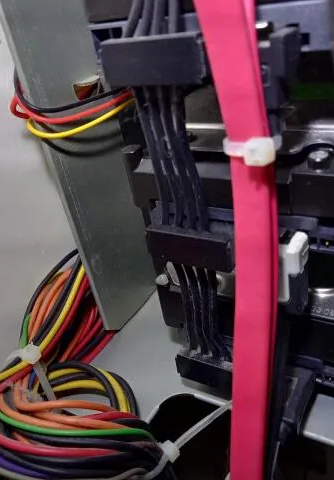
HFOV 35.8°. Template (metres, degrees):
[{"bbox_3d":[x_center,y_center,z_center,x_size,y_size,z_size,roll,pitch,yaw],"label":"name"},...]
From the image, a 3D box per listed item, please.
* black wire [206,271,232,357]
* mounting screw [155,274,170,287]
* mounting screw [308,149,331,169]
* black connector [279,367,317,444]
[{"bbox_3d":[0.014,0.021,0.143,0.003,0.034,0.003,10,39,31],"label":"black wire"},{"bbox_3d":[-0.001,0.012,0.158,0.005,0.002,0.005,9,39,31],"label":"mounting screw"},{"bbox_3d":[0.032,-0.017,0.109,0.005,0.003,0.005,9,39,31],"label":"mounting screw"},{"bbox_3d":[0.031,0.045,0.142,0.013,0.006,0.025,9,39,31],"label":"black connector"}]

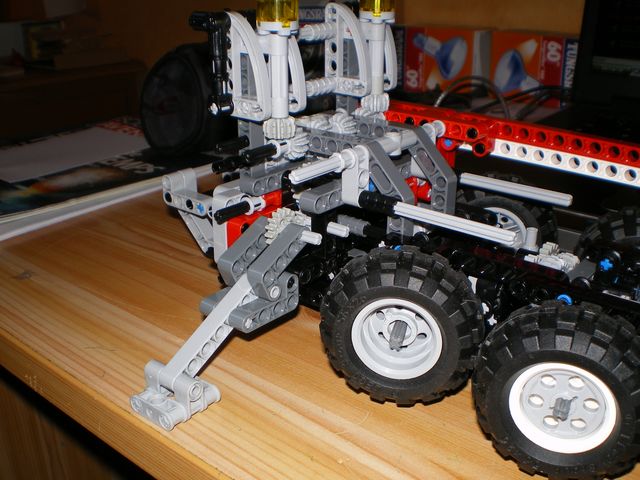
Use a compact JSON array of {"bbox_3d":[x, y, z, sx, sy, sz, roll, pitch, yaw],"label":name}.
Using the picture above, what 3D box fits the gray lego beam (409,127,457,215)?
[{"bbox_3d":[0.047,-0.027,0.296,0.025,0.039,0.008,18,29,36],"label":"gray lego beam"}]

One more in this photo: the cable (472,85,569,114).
[{"bbox_3d":[0.195,-0.136,0.680,0.086,0.029,0.030,0,23,0],"label":"cable"}]

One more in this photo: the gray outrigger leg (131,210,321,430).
[{"bbox_3d":[-0.032,0.026,0.265,0.029,0.059,0.082,18,29,36],"label":"gray outrigger leg"}]

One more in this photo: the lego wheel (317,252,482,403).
[{"bbox_3d":[0.029,0.032,0.255,0.056,0.056,0.026,6,24,14],"label":"lego wheel"}]

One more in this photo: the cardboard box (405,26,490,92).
[{"bbox_3d":[0.134,-0.206,0.791,0.101,0.068,0.068,8,24,18],"label":"cardboard box"}]

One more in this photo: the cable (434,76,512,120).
[{"bbox_3d":[0.141,-0.131,0.650,0.066,0.042,0.028,0,23,0],"label":"cable"}]

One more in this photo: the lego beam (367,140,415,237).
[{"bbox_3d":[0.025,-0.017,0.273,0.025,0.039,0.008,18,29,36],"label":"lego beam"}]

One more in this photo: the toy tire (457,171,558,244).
[{"bbox_3d":[0.085,-0.004,0.340,0.056,0.056,0.026,8,24,18],"label":"toy tire"}]

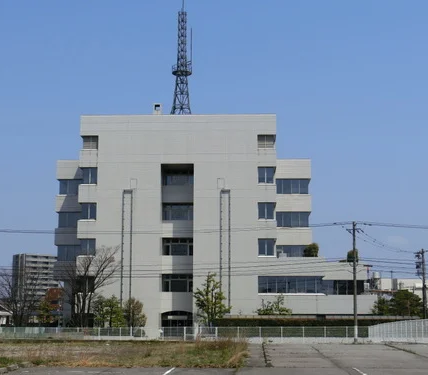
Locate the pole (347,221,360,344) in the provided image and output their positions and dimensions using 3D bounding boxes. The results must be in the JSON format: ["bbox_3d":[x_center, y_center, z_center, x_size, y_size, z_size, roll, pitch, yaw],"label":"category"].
[{"bbox_3d":[12.591,8.472,77.675,1.200,11.020,0.600,0,-9,0],"label":"pole"}]

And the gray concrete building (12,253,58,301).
[{"bbox_3d":[-94.917,56.890,459.204,19.000,40.602,17.000,7,-11,-33],"label":"gray concrete building"}]

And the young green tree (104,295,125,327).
[{"bbox_3d":[-9.893,12.790,86.063,1.990,4.301,1.990,0,-9,0],"label":"young green tree"}]

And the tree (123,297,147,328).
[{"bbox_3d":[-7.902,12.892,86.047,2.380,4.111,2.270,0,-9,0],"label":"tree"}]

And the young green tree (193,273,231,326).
[{"bbox_3d":[-0.150,11.649,85.246,3.550,6.560,3.370,0,-9,0],"label":"young green tree"}]

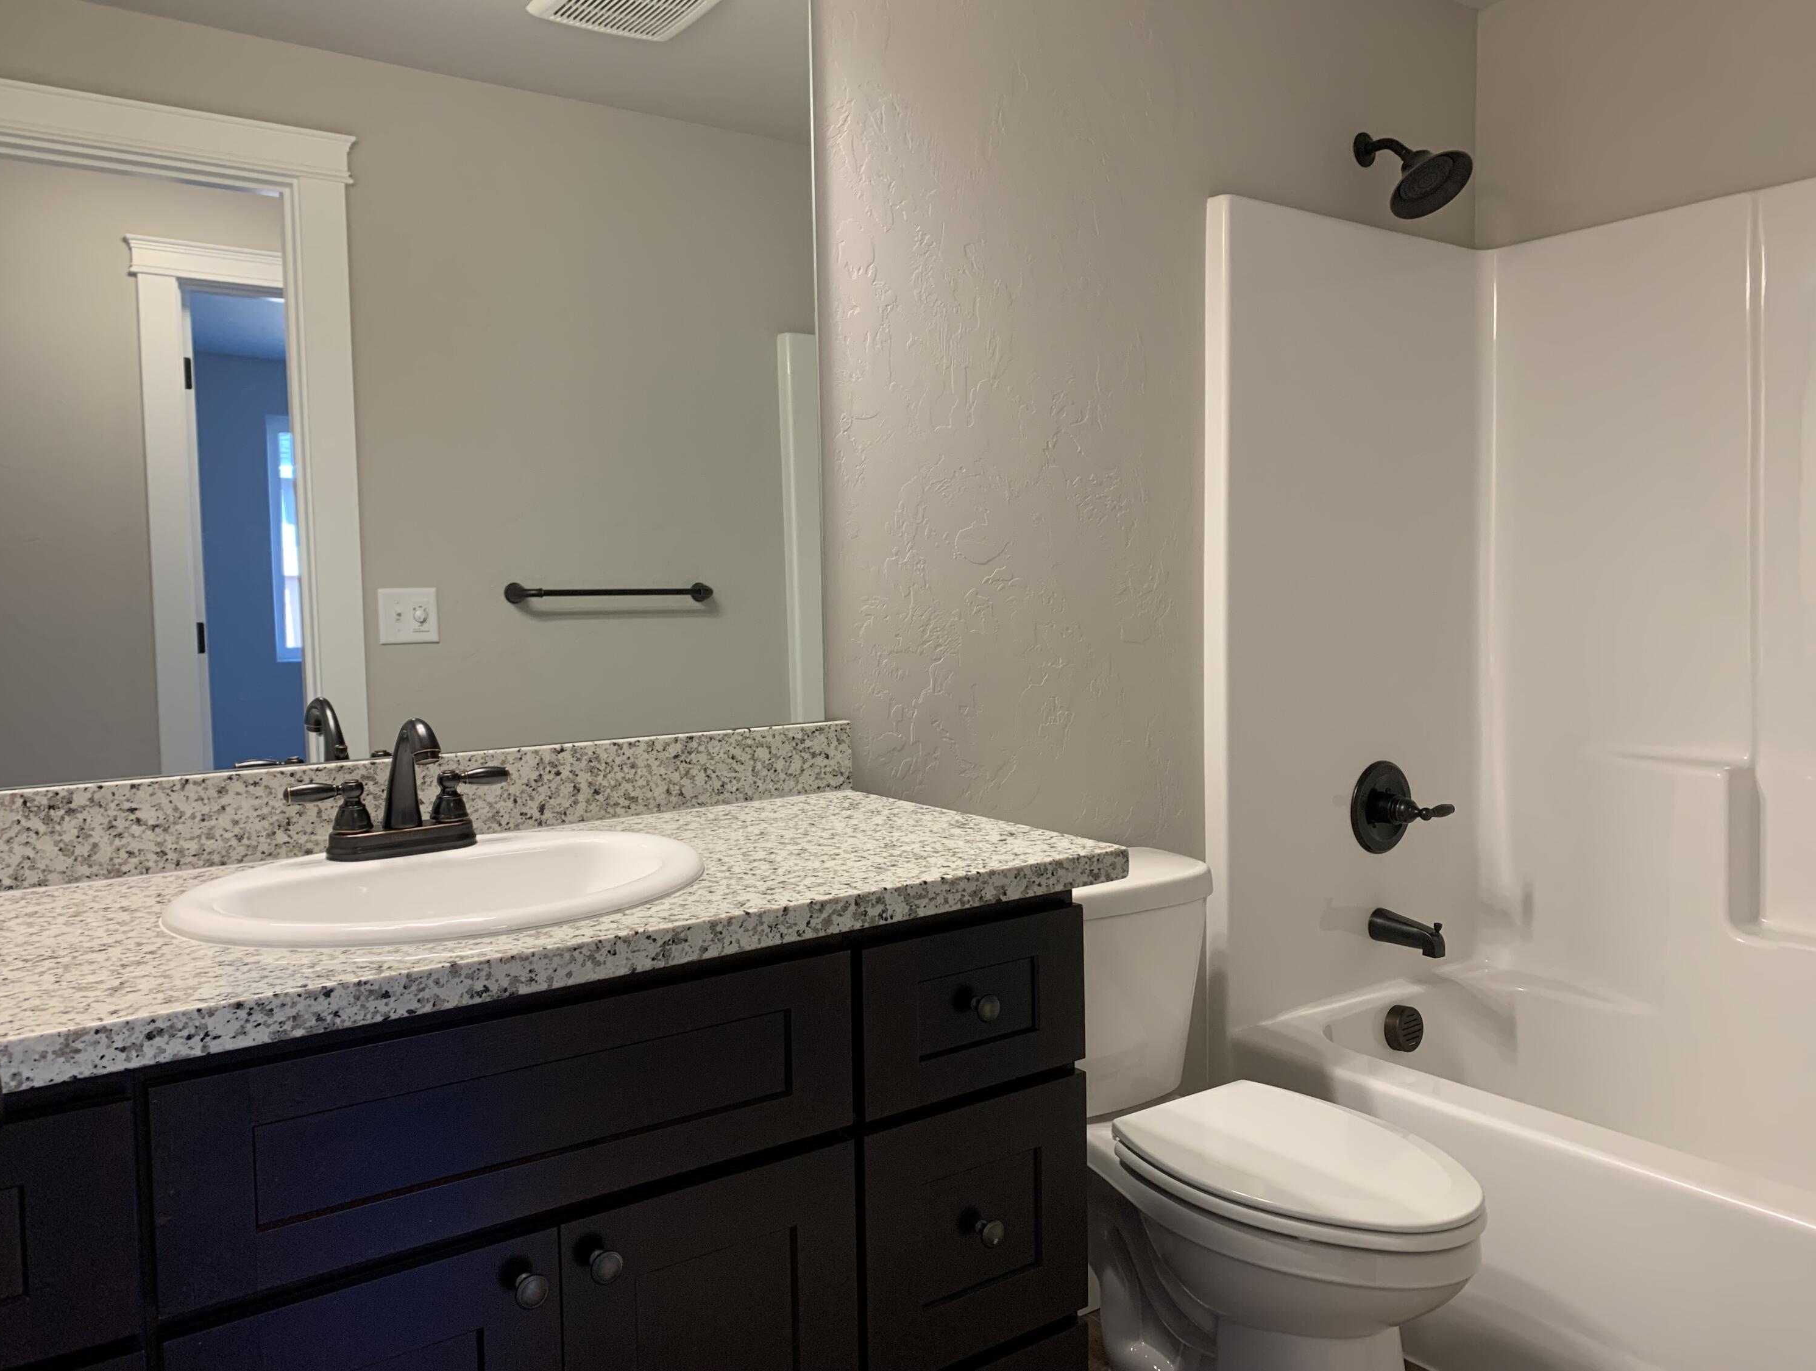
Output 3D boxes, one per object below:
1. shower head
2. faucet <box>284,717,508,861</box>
[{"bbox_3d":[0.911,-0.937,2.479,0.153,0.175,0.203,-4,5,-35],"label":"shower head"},{"bbox_3d":[-0.523,0.108,1.452,0.238,0.147,0.138,-4,5,-35],"label":"faucet"}]

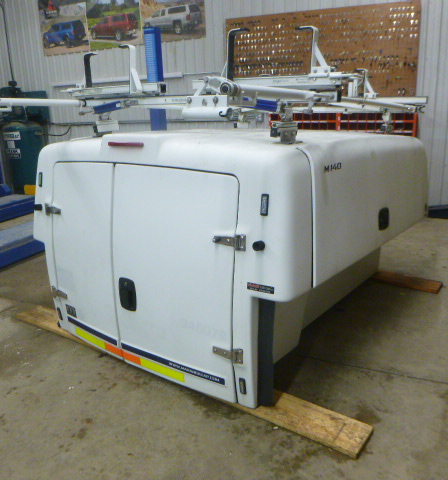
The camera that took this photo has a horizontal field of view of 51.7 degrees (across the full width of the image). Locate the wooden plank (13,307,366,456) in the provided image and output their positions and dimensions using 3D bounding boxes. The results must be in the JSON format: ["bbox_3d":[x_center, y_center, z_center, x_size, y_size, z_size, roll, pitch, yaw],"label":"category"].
[{"bbox_3d":[-0.416,0.652,2.543,2.441,0.030,0.203,9,17,37],"label":"wooden plank"}]

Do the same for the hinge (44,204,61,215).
[{"bbox_3d":[-1.016,-0.175,2.731,0.186,0.066,0.022,11,15,42],"label":"hinge"}]

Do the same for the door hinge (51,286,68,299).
[{"bbox_3d":[-1.005,0.336,2.810,0.194,0.071,0.022,11,16,43],"label":"door hinge"}]

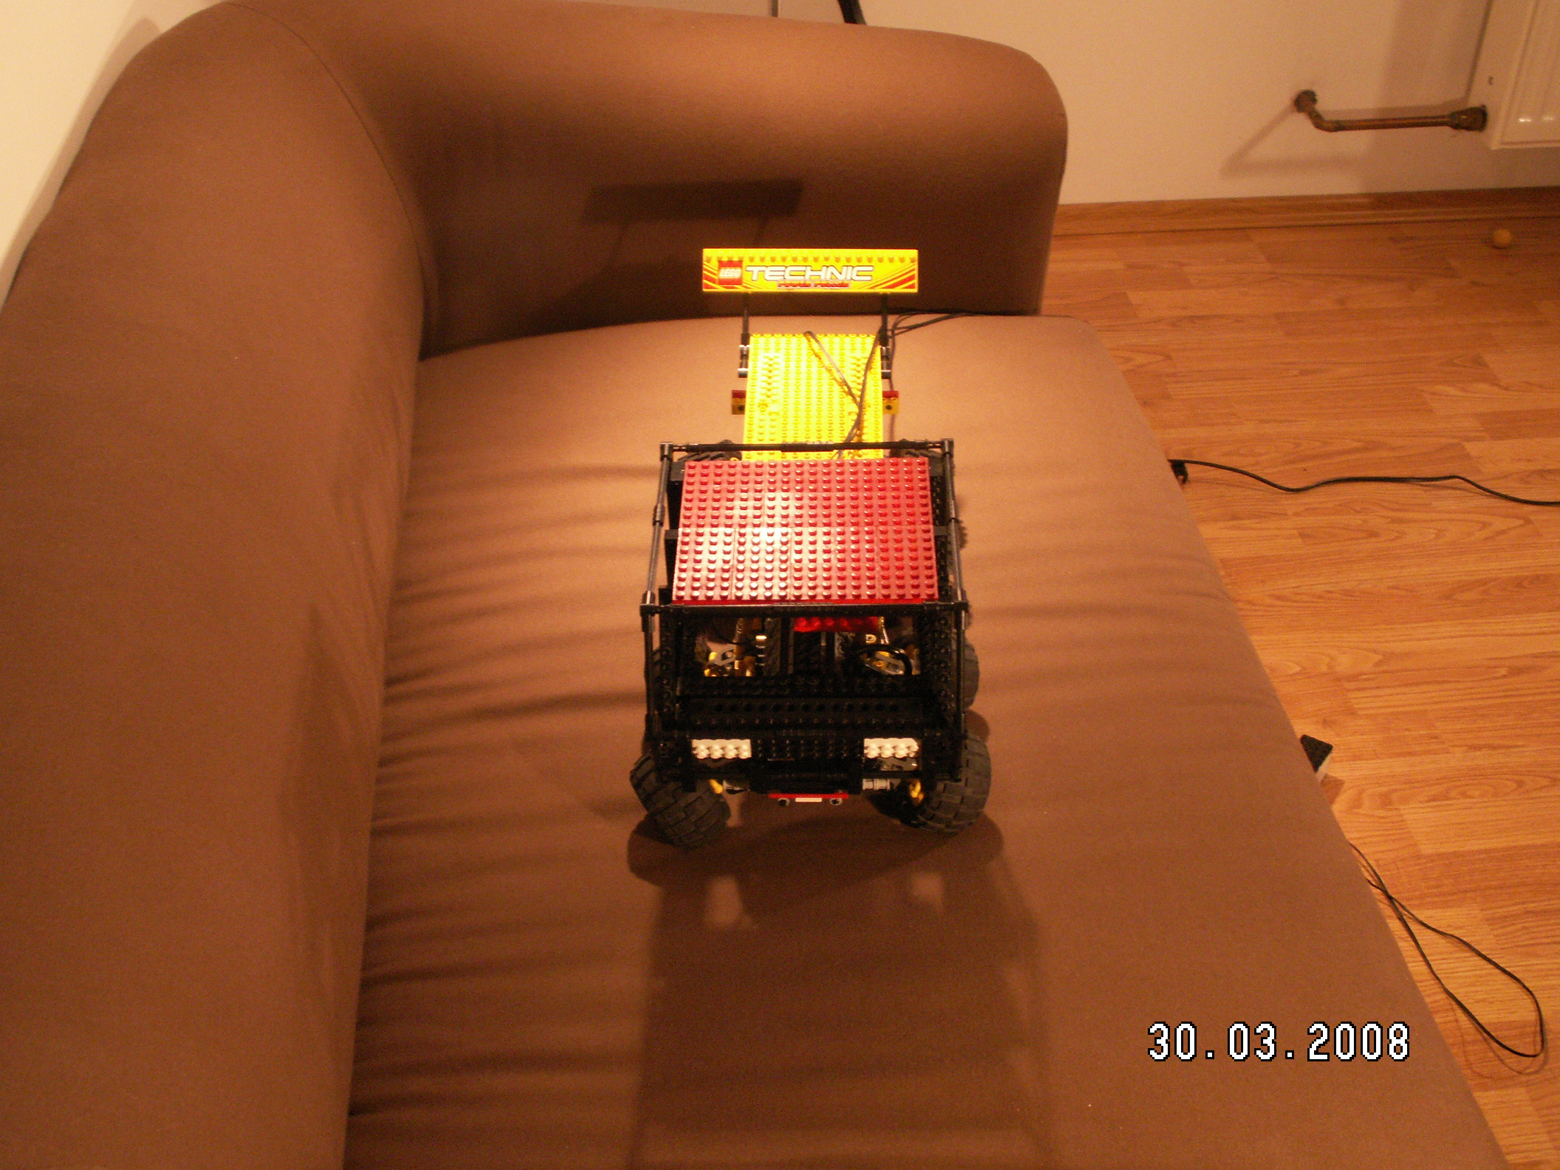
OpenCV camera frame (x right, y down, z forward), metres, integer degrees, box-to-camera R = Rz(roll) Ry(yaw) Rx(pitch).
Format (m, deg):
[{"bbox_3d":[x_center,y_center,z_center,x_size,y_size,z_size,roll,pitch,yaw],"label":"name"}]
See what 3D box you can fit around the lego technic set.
[{"bbox_3d":[0.021,-0.054,1.172,0.217,0.209,0.475,-1,40,2],"label":"lego technic set"}]

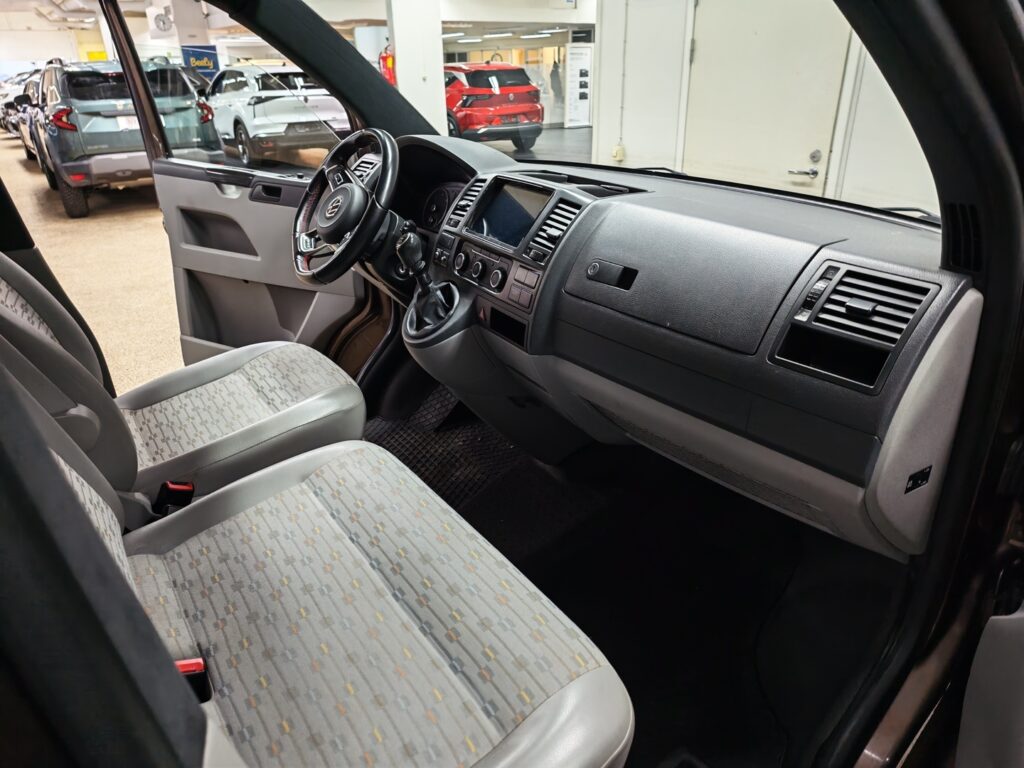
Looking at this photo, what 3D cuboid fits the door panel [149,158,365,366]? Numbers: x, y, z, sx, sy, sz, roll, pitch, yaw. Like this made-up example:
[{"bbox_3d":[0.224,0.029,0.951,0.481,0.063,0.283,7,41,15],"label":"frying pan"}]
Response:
[{"bbox_3d":[-0.839,-0.329,2.322,0.990,0.810,0.120,14,29,29],"label":"door panel"}]

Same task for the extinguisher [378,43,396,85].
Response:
[{"bbox_3d":[-1.203,-3.041,6.600,0.170,0.480,0.165,-5,25,-7],"label":"extinguisher"}]

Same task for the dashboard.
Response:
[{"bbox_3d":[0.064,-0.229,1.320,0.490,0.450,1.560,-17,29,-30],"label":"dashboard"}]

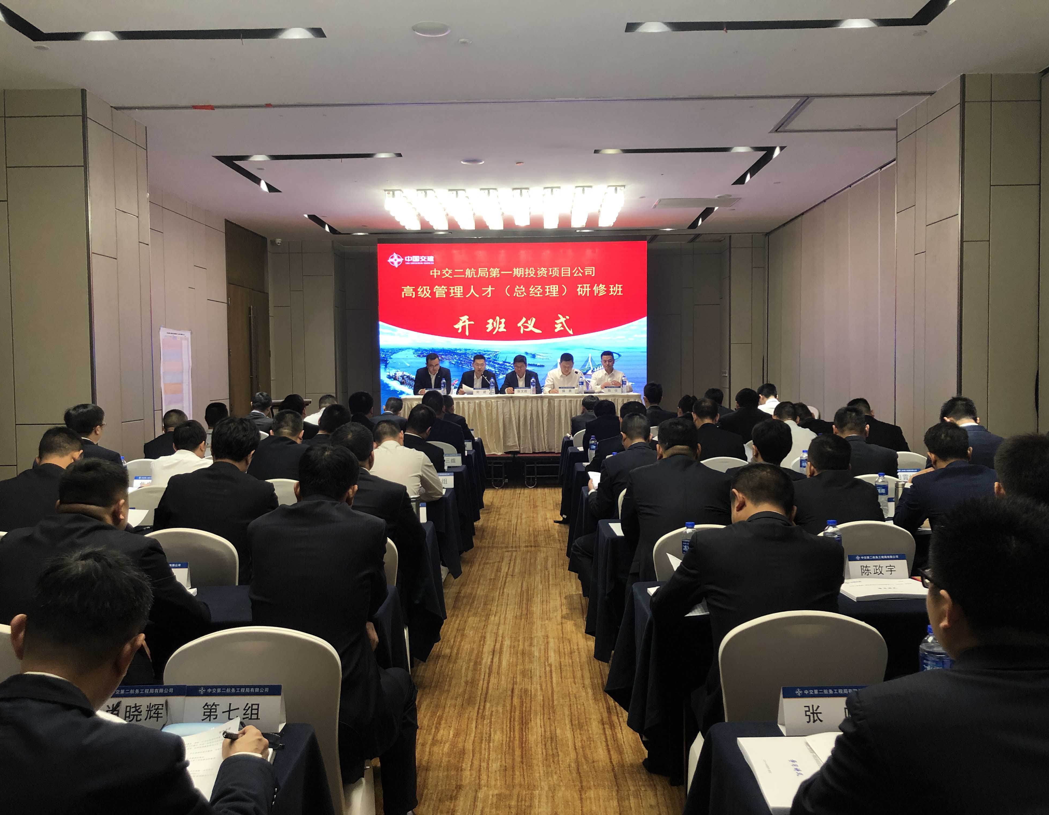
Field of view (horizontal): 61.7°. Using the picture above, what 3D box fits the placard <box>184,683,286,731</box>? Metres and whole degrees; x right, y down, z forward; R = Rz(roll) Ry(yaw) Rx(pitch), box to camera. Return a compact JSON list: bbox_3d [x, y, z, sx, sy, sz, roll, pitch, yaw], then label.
[{"bbox_3d":[-0.610,0.628,1.846,0.200,0.089,0.058,-1,2,1],"label":"placard"}]

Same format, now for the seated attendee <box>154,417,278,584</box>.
[{"bbox_3d":[-1.267,0.699,3.630,0.520,1.300,0.750,-1,3,4],"label":"seated attendee"}]

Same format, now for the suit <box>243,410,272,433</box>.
[{"bbox_3d":[-2.686,0.356,8.900,0.480,0.650,0.450,0,3,16],"label":"suit"}]

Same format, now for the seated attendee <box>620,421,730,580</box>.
[{"bbox_3d":[0.661,0.700,3.967,0.520,1.310,0.800,0,3,0],"label":"seated attendee"}]

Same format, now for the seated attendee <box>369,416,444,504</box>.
[{"bbox_3d":[-0.715,0.669,4.950,0.540,1.230,0.750,-1,2,3],"label":"seated attendee"}]

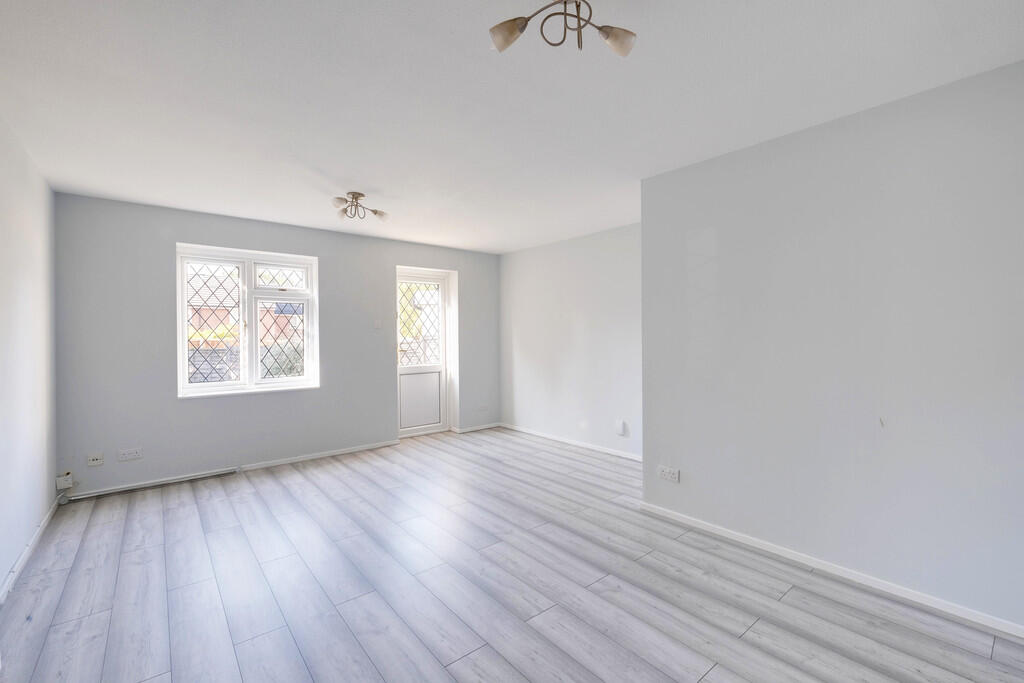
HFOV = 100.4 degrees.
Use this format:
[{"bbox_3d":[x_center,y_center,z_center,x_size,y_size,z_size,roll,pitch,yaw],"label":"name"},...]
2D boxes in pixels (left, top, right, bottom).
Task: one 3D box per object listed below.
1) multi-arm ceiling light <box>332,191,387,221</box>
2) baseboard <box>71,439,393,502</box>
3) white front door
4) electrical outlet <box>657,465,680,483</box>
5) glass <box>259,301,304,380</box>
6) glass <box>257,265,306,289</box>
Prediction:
[{"bbox_3d":[-1.169,-1.029,3.274,0.410,0.190,0.410,-1,1,-20],"label":"multi-arm ceiling light"},{"bbox_3d":[-2.310,1.172,4.049,2.661,0.056,0.020,-1,1,-40],"label":"baseboard"},{"bbox_3d":[-1.148,0.180,5.329,0.726,1.970,0.060,-1,1,-40],"label":"white front door"},{"bbox_3d":[1.059,0.903,2.904,0.014,0.088,0.150,-1,1,-40],"label":"electrical outlet"},{"bbox_3d":[-2.316,-0.014,4.307,0.412,0.763,0.025,-1,1,-40],"label":"glass"},{"bbox_3d":[-2.316,-0.636,4.303,0.436,0.203,0.025,-1,1,-40],"label":"glass"}]

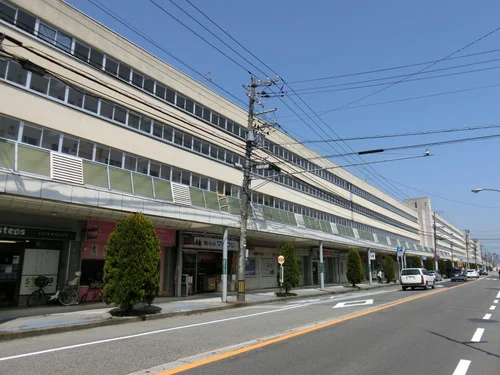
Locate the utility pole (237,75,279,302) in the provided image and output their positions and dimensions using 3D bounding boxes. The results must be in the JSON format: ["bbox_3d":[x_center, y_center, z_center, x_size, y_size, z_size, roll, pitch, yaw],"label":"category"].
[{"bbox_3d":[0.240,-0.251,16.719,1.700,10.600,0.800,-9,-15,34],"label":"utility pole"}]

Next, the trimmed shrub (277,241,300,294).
[{"bbox_3d":[2.152,4.581,20.521,1.250,2.850,1.250,0,-13,0],"label":"trimmed shrub"}]

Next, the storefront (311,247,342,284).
[{"bbox_3d":[6.434,7.452,34.226,2.000,3.250,6.400,-9,-15,34],"label":"storefront"}]

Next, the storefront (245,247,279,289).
[{"bbox_3d":[0.729,6.041,27.259,1.200,3.120,5.000,-9,-16,34],"label":"storefront"}]

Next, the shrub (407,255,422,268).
[{"bbox_3d":[20.468,10.154,45.410,1.450,2.950,1.450,-9,-15,34],"label":"shrub"}]

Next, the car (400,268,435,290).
[{"bbox_3d":[13.033,7.007,27.649,1.680,1.520,4.200,-9,-15,34],"label":"car"}]

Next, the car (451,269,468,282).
[{"bbox_3d":[26.765,11.159,46.137,1.660,1.570,4.100,-9,-15,34],"label":"car"}]

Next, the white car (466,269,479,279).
[{"bbox_3d":[40.130,15.393,64.750,1.740,1.490,4.400,-9,-16,34],"label":"white car"}]

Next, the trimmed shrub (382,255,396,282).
[{"bbox_3d":[13.935,8.219,36.394,1.250,2.750,1.250,-9,-15,34],"label":"trimmed shrub"}]

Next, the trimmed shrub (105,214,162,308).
[{"bbox_3d":[-4.042,2.579,12.722,1.800,3.410,1.800,-9,-16,34],"label":"trimmed shrub"}]

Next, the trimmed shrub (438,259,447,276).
[{"bbox_3d":[35.757,14.930,67.404,1.500,3.340,1.500,-9,-16,34],"label":"trimmed shrub"}]

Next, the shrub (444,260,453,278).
[{"bbox_3d":[38.216,15.651,69.849,1.400,3.000,1.400,-9,-15,34],"label":"shrub"}]

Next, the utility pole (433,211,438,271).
[{"bbox_3d":[32.518,9.762,63.131,0.400,11.580,0.400,-9,-16,34],"label":"utility pole"}]

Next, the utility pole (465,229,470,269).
[{"bbox_3d":[59.392,17.788,98.588,1.600,11.500,0.800,-9,-15,34],"label":"utility pole"}]

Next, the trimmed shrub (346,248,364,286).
[{"bbox_3d":[8.751,6.666,30.211,1.500,3.120,1.500,-9,-16,34],"label":"trimmed shrub"}]

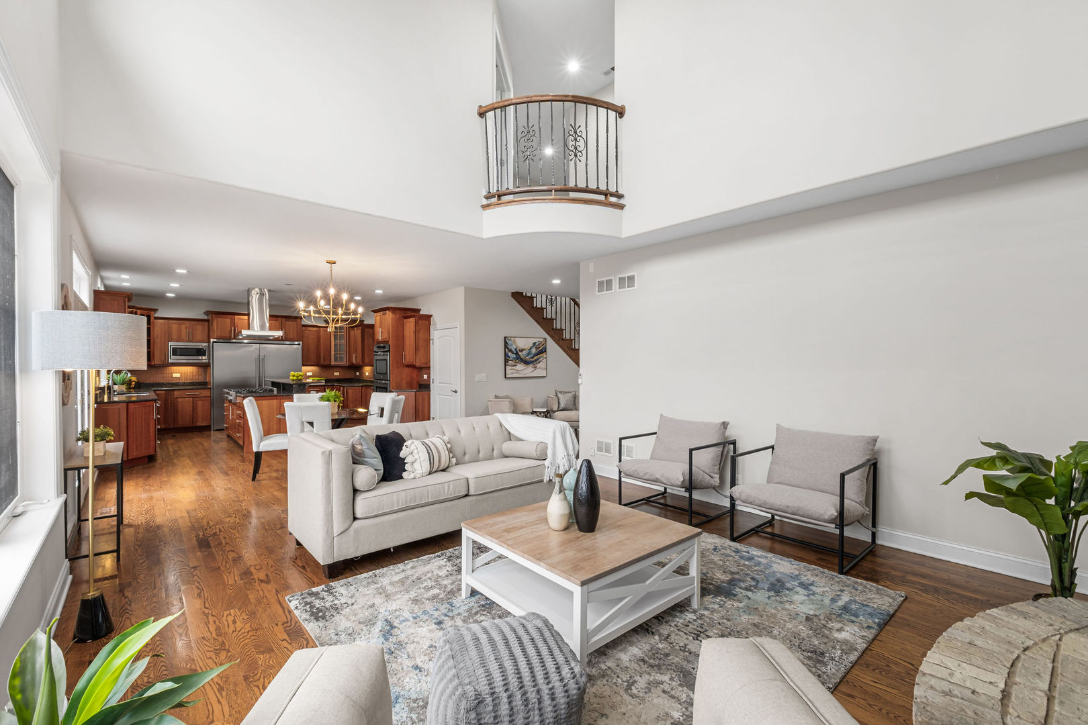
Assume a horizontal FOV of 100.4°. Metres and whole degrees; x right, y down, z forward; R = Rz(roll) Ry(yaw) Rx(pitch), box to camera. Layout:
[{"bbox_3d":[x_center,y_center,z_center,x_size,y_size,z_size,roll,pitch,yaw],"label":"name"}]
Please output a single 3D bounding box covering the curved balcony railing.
[{"bbox_3d":[0.078,-2.145,4.640,1.540,1.080,0.310,0,0,0],"label":"curved balcony railing"}]

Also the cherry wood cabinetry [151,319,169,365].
[{"bbox_3d":[-7.919,-0.415,9.347,0.264,0.934,0.330,0,0,-42],"label":"cherry wood cabinetry"}]

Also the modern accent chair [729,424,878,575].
[{"bbox_3d":[2.044,0.995,3.580,0.790,0.860,0.785,0,0,-42],"label":"modern accent chair"}]

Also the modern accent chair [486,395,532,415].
[{"bbox_3d":[-0.605,1.025,7.960,0.640,0.830,0.680,0,0,34],"label":"modern accent chair"}]

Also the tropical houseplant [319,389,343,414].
[{"bbox_3d":[-2.814,0.500,6.000,0.290,0.325,0.270,0,0,0],"label":"tropical houseplant"}]

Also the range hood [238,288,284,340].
[{"bbox_3d":[-5.300,-0.930,8.395,0.640,0.880,0.930,0,0,-42],"label":"range hood"}]

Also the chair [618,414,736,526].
[{"bbox_3d":[1.301,1.005,4.488,0.730,0.870,0.810,0,0,-39],"label":"chair"}]

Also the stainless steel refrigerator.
[{"bbox_3d":[-6.563,0.479,10.346,1.725,1.923,0.700,0,0,-42],"label":"stainless steel refrigerator"}]

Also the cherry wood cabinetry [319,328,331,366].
[{"bbox_3d":[-5.510,-0.405,11.314,0.266,0.944,0.340,0,0,-42],"label":"cherry wood cabinetry"}]

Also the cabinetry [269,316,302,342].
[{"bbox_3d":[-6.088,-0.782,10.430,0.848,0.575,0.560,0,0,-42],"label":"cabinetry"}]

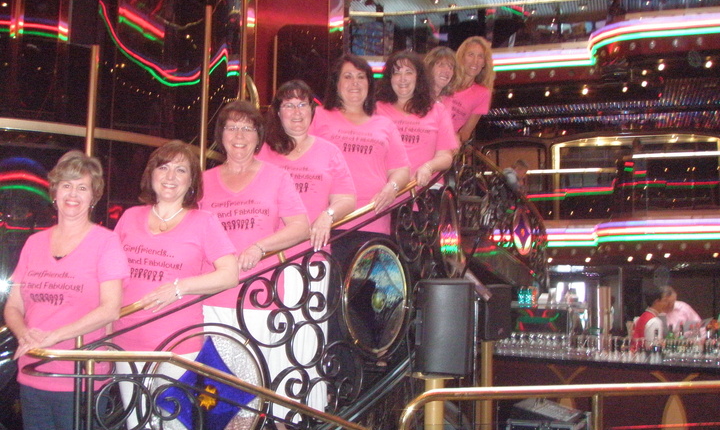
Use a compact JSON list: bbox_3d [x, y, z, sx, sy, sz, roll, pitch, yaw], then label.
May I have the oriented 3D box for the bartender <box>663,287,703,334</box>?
[{"bbox_3d":[3.470,1.621,8.419,0.540,1.680,0.480,-3,-7,37],"label":"bartender"}]

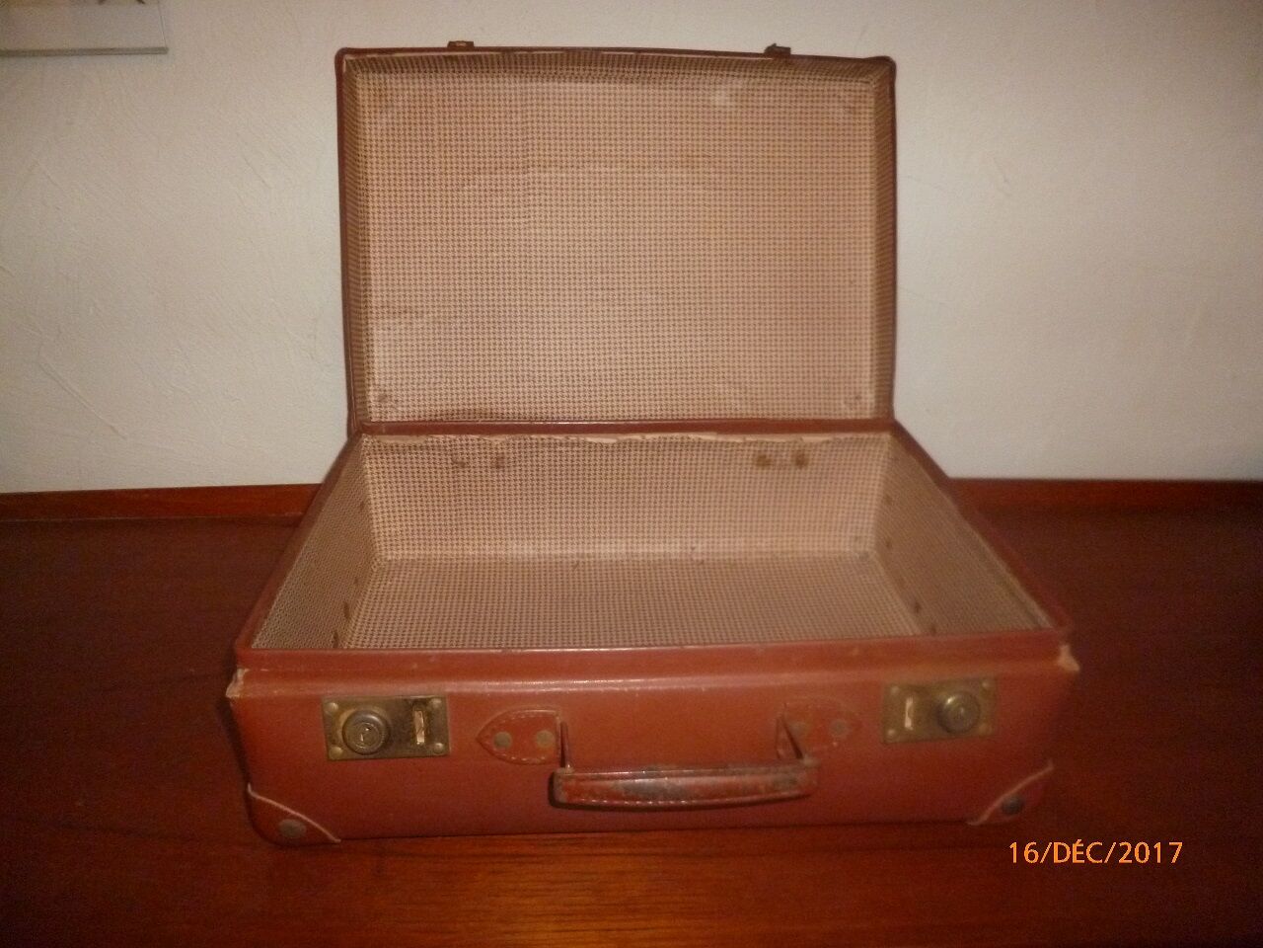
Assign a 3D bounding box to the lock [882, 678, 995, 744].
[{"bbox_3d":[0.182,0.142,0.516,0.065,0.044,0.012,-1,25,-4],"label":"lock"}]

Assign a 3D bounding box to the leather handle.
[{"bbox_3d":[0.026,0.165,0.498,0.149,0.037,0.039,-1,25,-4],"label":"leather handle"}]

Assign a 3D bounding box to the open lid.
[{"bbox_3d":[-0.004,-0.207,0.791,0.490,0.326,0.033,-1,2,-4],"label":"open lid"}]

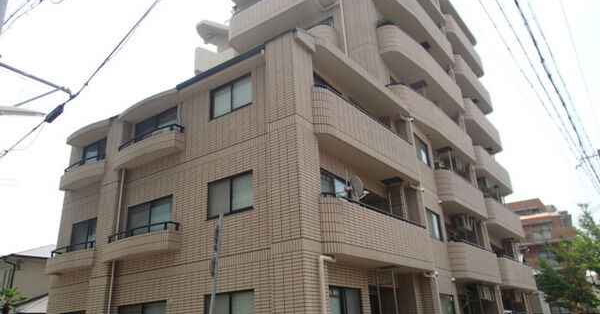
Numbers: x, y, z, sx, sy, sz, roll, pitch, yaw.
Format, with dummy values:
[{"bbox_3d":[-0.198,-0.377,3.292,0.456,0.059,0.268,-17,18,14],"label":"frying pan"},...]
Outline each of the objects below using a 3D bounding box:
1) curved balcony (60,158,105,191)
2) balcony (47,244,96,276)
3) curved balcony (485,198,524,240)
[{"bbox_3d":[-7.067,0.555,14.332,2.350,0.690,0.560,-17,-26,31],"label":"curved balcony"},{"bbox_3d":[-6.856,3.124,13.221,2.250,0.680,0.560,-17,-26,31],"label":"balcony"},{"bbox_3d":[10.437,3.365,23.060,1.200,1.400,6.700,-18,-27,34],"label":"curved balcony"}]

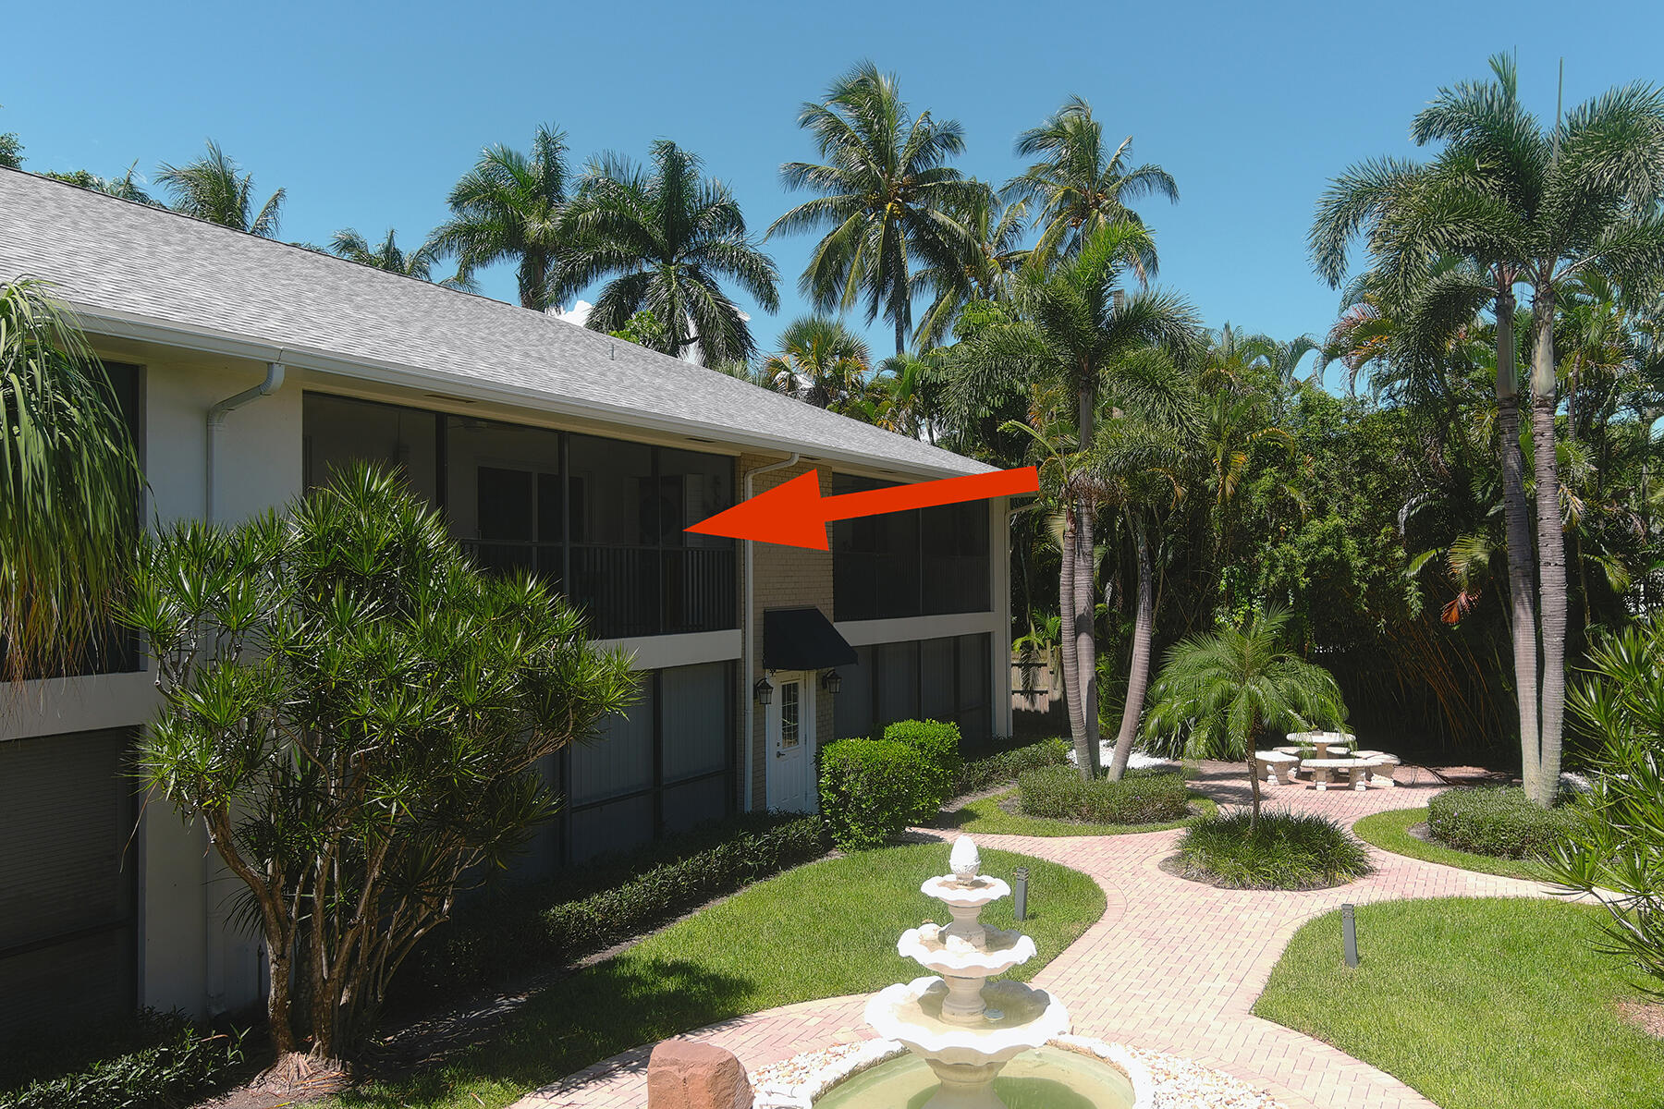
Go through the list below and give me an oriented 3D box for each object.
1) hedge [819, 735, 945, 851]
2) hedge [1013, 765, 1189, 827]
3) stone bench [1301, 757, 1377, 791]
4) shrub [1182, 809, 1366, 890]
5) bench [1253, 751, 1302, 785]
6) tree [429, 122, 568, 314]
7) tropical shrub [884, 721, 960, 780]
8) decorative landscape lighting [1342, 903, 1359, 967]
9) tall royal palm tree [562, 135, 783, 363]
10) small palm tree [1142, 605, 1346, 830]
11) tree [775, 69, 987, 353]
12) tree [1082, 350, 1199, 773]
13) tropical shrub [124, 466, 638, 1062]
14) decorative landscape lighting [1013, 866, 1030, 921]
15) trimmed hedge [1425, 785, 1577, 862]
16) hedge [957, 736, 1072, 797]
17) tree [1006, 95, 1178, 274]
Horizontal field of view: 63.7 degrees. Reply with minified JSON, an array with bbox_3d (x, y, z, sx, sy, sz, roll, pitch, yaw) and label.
[{"bbox_3d":[0.540,3.097,17.356,1.150,1.260,1.200,0,-1,27],"label":"hedge"},{"bbox_3d":[4.061,3.524,19.748,2.300,0.460,2.650,0,-1,27],"label":"hedge"},{"bbox_3d":[8.170,3.559,21.503,1.220,0.440,0.480,0,-1,2],"label":"stone bench"},{"bbox_3d":[5.270,3.478,16.050,2.300,0.460,2.250,0,-1,0],"label":"shrub"},{"bbox_3d":[7.380,3.585,22.299,0.500,0.430,1.150,0,-1,-6],"label":"bench"},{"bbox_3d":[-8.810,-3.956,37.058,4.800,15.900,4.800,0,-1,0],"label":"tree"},{"bbox_3d":[1.270,3.060,18.900,1.050,1.300,1.050,0,-1,27],"label":"tropical shrub"},{"bbox_3d":[4.550,3.364,11.804,0.090,0.560,0.090,-5,-1,27],"label":"decorative landscape lighting"},{"bbox_3d":[-4.800,-4.138,40.066,6.500,16.400,6.400,0,-1,0],"label":"tall royal palm tree"},{"bbox_3d":[4.970,2.170,16.170,2.400,3.080,2.350,0,-1,0],"label":"small palm tree"},{"bbox_3d":[1.450,-5.708,42.089,6.800,19.600,6.800,0,-1,0],"label":"tree"},{"bbox_3d":[4.500,0.377,19.597,1.800,6.750,1.900,0,-1,0],"label":"tree"},{"bbox_3d":[-3.300,1.491,9.829,3.600,4.250,3.300,0,-1,0],"label":"tropical shrub"},{"bbox_3d":[1.900,3.401,13.404,0.090,0.530,0.090,2,-1,27],"label":"decorative landscape lighting"},{"bbox_3d":[8.949,3.492,17.447,2.200,0.460,2.700,0,-1,27],"label":"trimmed hedge"},{"bbox_3d":[3.150,3.571,22.753,0.900,0.450,4.200,-1,-1,33],"label":"hedge"},{"bbox_3d":[7.701,-4.815,40.071,5.100,17.700,5.100,0,-1,0],"label":"tree"}]

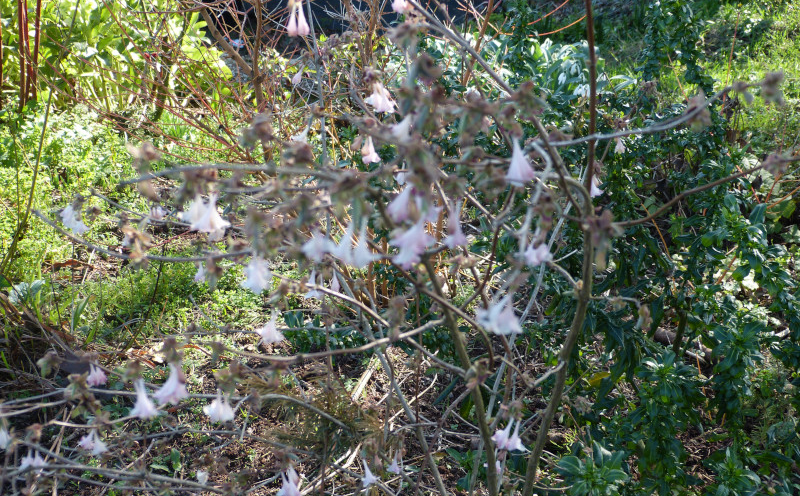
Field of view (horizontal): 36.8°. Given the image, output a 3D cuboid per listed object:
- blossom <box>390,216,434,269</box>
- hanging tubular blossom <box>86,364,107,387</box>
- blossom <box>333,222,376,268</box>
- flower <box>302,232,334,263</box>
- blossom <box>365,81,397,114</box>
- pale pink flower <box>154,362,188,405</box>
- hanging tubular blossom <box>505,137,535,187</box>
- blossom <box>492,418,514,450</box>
[{"bbox_3d":[0.011,-0.005,0.700,0.027,0.026,0.022,14,21,-6],"label":"blossom"},{"bbox_3d":[-0.274,0.112,1.080,0.018,0.018,0.017,0,22,0],"label":"hanging tubular blossom"},{"bbox_3d":[-0.027,-0.003,0.720,0.027,0.026,0.019,0,22,0],"label":"blossom"},{"bbox_3d":[-0.050,-0.003,0.730,0.020,0.018,0.019,0,22,0],"label":"flower"},{"bbox_3d":[-0.015,-0.118,0.940,0.025,0.022,0.021,0,22,0],"label":"blossom"},{"bbox_3d":[-0.148,0.087,0.780,0.023,0.024,0.021,7,22,-3],"label":"pale pink flower"},{"bbox_3d":[0.079,-0.056,0.780,0.021,0.028,0.019,0,22,0],"label":"hanging tubular blossom"},{"bbox_3d":[0.082,0.142,0.930,0.016,0.024,0.018,19,21,-7],"label":"blossom"}]

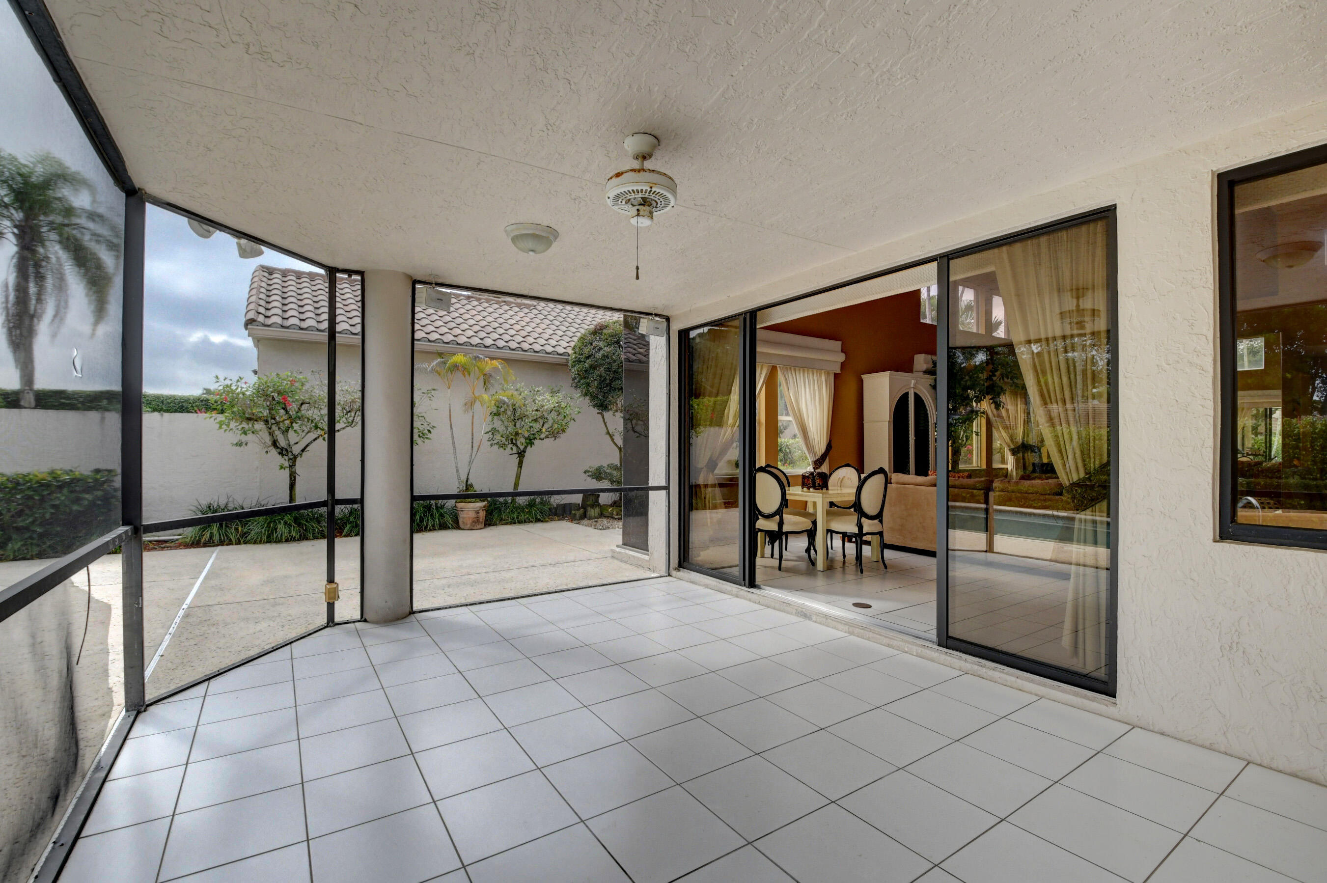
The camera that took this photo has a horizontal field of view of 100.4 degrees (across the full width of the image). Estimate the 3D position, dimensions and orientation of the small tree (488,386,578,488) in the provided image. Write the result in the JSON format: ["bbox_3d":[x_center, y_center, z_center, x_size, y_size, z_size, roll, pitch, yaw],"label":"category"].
[{"bbox_3d":[-2.410,0.200,10.200,1.720,2.500,1.600,0,0,-36],"label":"small tree"}]

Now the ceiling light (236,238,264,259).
[{"bbox_3d":[-2.620,-1.225,3.500,0.170,0.140,0.170,0,0,-30],"label":"ceiling light"}]

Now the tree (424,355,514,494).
[{"bbox_3d":[-3.245,-0.270,9.150,1.470,2.400,1.350,0,0,-36],"label":"tree"}]

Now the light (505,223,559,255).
[{"bbox_3d":[-0.821,-1.245,3.460,0.340,0.145,0.340,0,0,0],"label":"light"}]

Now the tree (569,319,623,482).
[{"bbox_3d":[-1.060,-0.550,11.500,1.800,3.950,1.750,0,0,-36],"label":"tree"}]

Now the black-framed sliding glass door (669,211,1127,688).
[{"bbox_3d":[1.230,0.068,4.187,0.140,2.400,3.560,0,0,-36],"label":"black-framed sliding glass door"}]

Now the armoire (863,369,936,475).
[{"bbox_3d":[3.737,0.137,8.660,1.330,2.310,0.450,0,0,-36],"label":"armoire"}]

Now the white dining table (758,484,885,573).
[{"bbox_3d":[1.673,0.902,6.080,0.920,0.756,0.920,0,0,-36],"label":"white dining table"}]

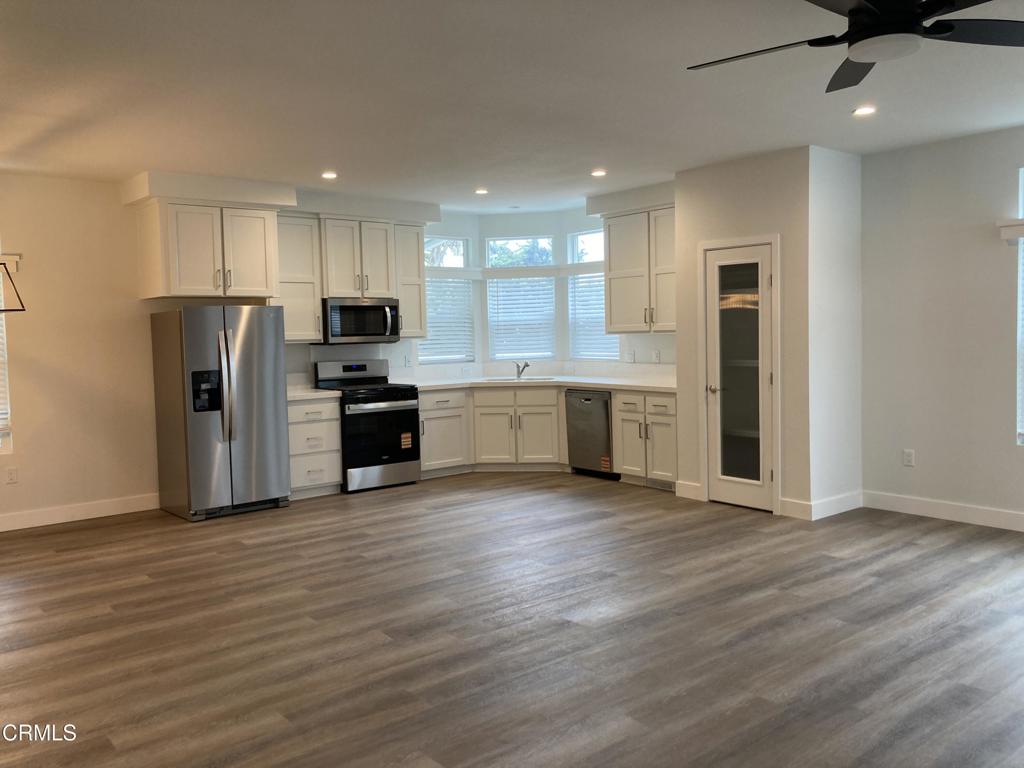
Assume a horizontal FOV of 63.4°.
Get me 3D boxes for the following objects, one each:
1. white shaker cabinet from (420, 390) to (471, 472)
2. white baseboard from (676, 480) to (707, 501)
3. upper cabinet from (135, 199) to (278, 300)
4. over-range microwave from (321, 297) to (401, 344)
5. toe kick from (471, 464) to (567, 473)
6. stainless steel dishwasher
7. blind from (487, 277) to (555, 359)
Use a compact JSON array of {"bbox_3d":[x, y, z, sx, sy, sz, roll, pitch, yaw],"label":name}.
[{"bbox_3d":[-0.842,0.436,8.378,0.614,0.800,0.619,-4,5,-39],"label":"white shaker cabinet"},{"bbox_3d":[1.477,0.893,6.901,0.016,0.126,0.310,-4,4,-38],"label":"white baseboard"},{"bbox_3d":[-2.534,-1.085,6.934,0.957,0.739,0.615,-4,5,-39],"label":"upper cabinet"},{"bbox_3d":[-1.495,-0.602,7.972,0.760,0.413,0.410,-4,4,-38],"label":"over-range microwave"},{"bbox_3d":[0.053,0.858,8.465,0.950,0.093,0.025,-1,3,4],"label":"toe kick"},{"bbox_3d":[0.963,0.468,8.075,0.605,0.860,0.605,-4,4,-38],"label":"stainless steel dishwasher"},{"bbox_3d":[0.109,-0.733,9.111,0.720,0.895,0.055,-1,4,7],"label":"blind"}]

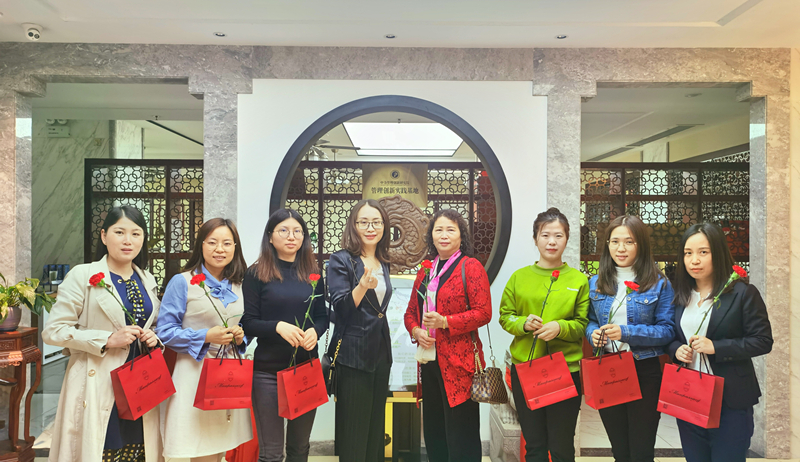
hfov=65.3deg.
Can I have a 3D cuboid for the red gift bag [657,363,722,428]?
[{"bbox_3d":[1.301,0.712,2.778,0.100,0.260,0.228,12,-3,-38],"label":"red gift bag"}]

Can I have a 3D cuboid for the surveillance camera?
[{"bbox_3d":[-2.280,-1.221,3.876,0.120,0.090,0.120,0,0,-37],"label":"surveillance camera"}]

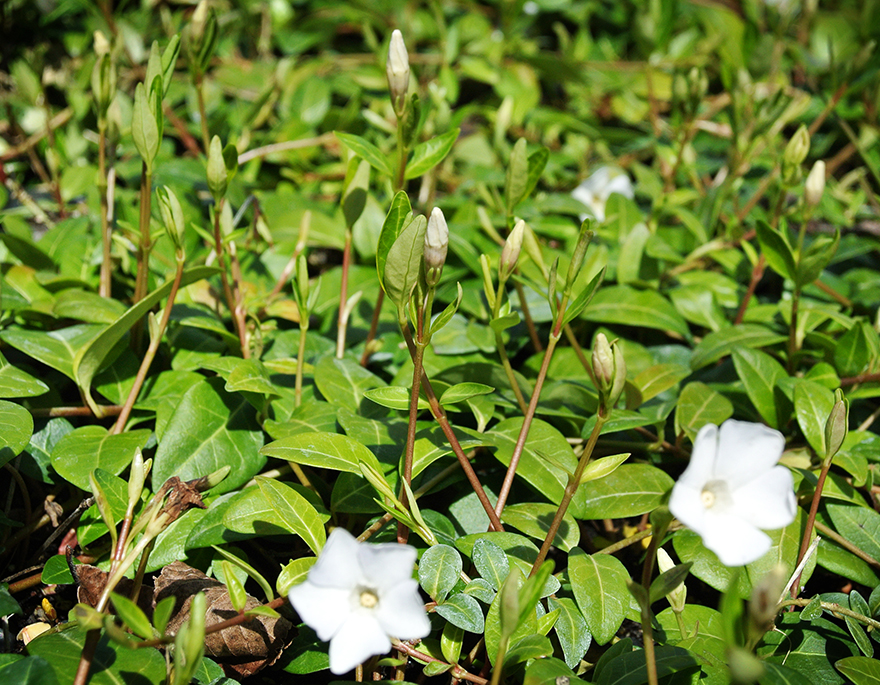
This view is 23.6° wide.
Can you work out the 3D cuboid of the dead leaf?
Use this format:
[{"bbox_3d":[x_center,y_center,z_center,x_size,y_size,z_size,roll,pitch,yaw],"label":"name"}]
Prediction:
[{"bbox_3d":[-0.047,0.060,0.460,0.030,0.017,0.024,0,15,0],"label":"dead leaf"}]

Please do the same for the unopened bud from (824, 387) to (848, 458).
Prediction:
[{"bbox_3d":[0.088,0.018,0.470,0.005,0.016,0.005,10,17,0],"label":"unopened bud"}]

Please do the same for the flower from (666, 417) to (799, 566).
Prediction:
[{"bbox_3d":[0.062,0.032,0.447,0.029,0.031,0.012,-4,-15,-13],"label":"flower"}]

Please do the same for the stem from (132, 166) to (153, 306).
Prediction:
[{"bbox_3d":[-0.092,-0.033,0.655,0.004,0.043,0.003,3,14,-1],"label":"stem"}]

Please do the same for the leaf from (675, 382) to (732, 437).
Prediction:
[{"bbox_3d":[0.074,0.019,0.590,0.015,0.005,0.020,17,46,12],"label":"leaf"}]

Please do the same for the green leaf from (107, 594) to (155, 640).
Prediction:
[{"bbox_3d":[-0.061,0.054,0.415,0.005,0.012,0.003,-42,3,-4],"label":"green leaf"}]

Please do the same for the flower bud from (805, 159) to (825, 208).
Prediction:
[{"bbox_3d":[0.111,-0.047,0.625,0.005,0.015,0.005,15,12,-3],"label":"flower bud"}]

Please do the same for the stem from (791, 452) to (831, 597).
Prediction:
[{"bbox_3d":[0.085,0.041,0.480,0.002,0.034,0.002,14,17,0],"label":"stem"}]

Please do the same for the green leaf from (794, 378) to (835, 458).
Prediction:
[{"bbox_3d":[0.098,0.020,0.550,0.011,0.022,0.004,-12,-27,-1],"label":"green leaf"}]

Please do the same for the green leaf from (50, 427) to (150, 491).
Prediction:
[{"bbox_3d":[-0.089,0.031,0.555,0.025,0.005,0.026,7,37,5],"label":"green leaf"}]

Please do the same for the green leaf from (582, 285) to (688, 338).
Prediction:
[{"bbox_3d":[0.059,-0.009,0.629,0.033,0.006,0.015,7,41,8],"label":"green leaf"}]

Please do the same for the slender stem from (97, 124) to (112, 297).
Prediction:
[{"bbox_3d":[-0.108,-0.043,0.680,0.003,0.058,0.003,-1,17,0],"label":"slender stem"}]

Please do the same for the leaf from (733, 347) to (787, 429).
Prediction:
[{"bbox_3d":[0.086,0.012,0.567,0.013,0.004,0.028,-8,54,-24],"label":"leaf"}]

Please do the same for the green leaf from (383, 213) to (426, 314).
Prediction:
[{"bbox_3d":[-0.008,-0.019,0.495,0.009,0.024,0.004,14,6,7],"label":"green leaf"}]

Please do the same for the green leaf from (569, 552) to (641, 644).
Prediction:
[{"bbox_3d":[0.037,0.058,0.480,0.016,0.005,0.026,-2,49,-6],"label":"green leaf"}]

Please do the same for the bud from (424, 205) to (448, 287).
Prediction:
[{"bbox_3d":[-0.001,-0.023,0.500,0.006,0.019,0.006,1,13,0],"label":"bud"}]

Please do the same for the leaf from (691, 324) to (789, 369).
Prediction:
[{"bbox_3d":[0.085,0.001,0.600,0.028,0.006,0.013,-11,31,-7],"label":"leaf"}]

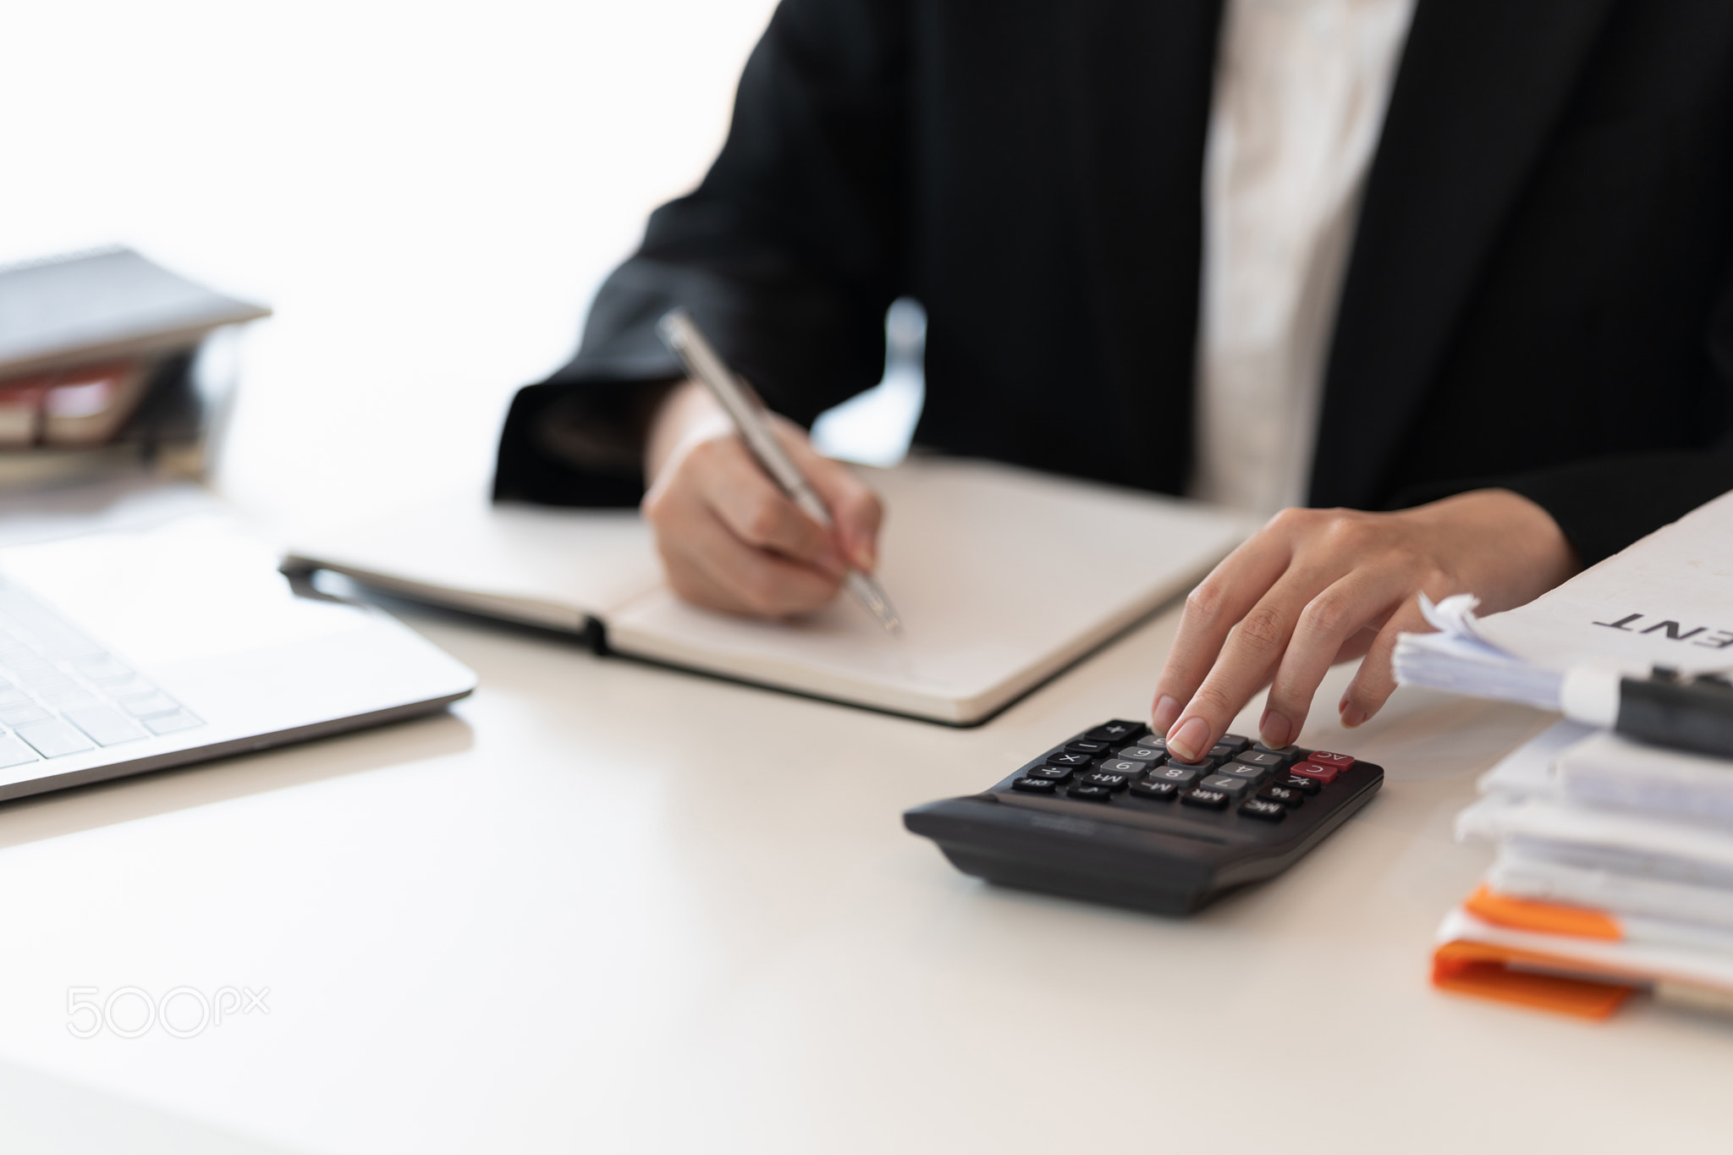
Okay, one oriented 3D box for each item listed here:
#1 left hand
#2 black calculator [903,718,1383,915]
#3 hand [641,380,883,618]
[{"bbox_3d":[0.163,0.015,1.373,0.161,0.079,0.084,-12,22,-29],"label":"left hand"},{"bbox_3d":[0.091,0.072,1.317,0.105,0.029,0.145,9,21,26],"label":"black calculator"},{"bbox_3d":[-0.045,-0.030,1.525,0.084,0.071,0.123,-8,20,-20],"label":"hand"}]

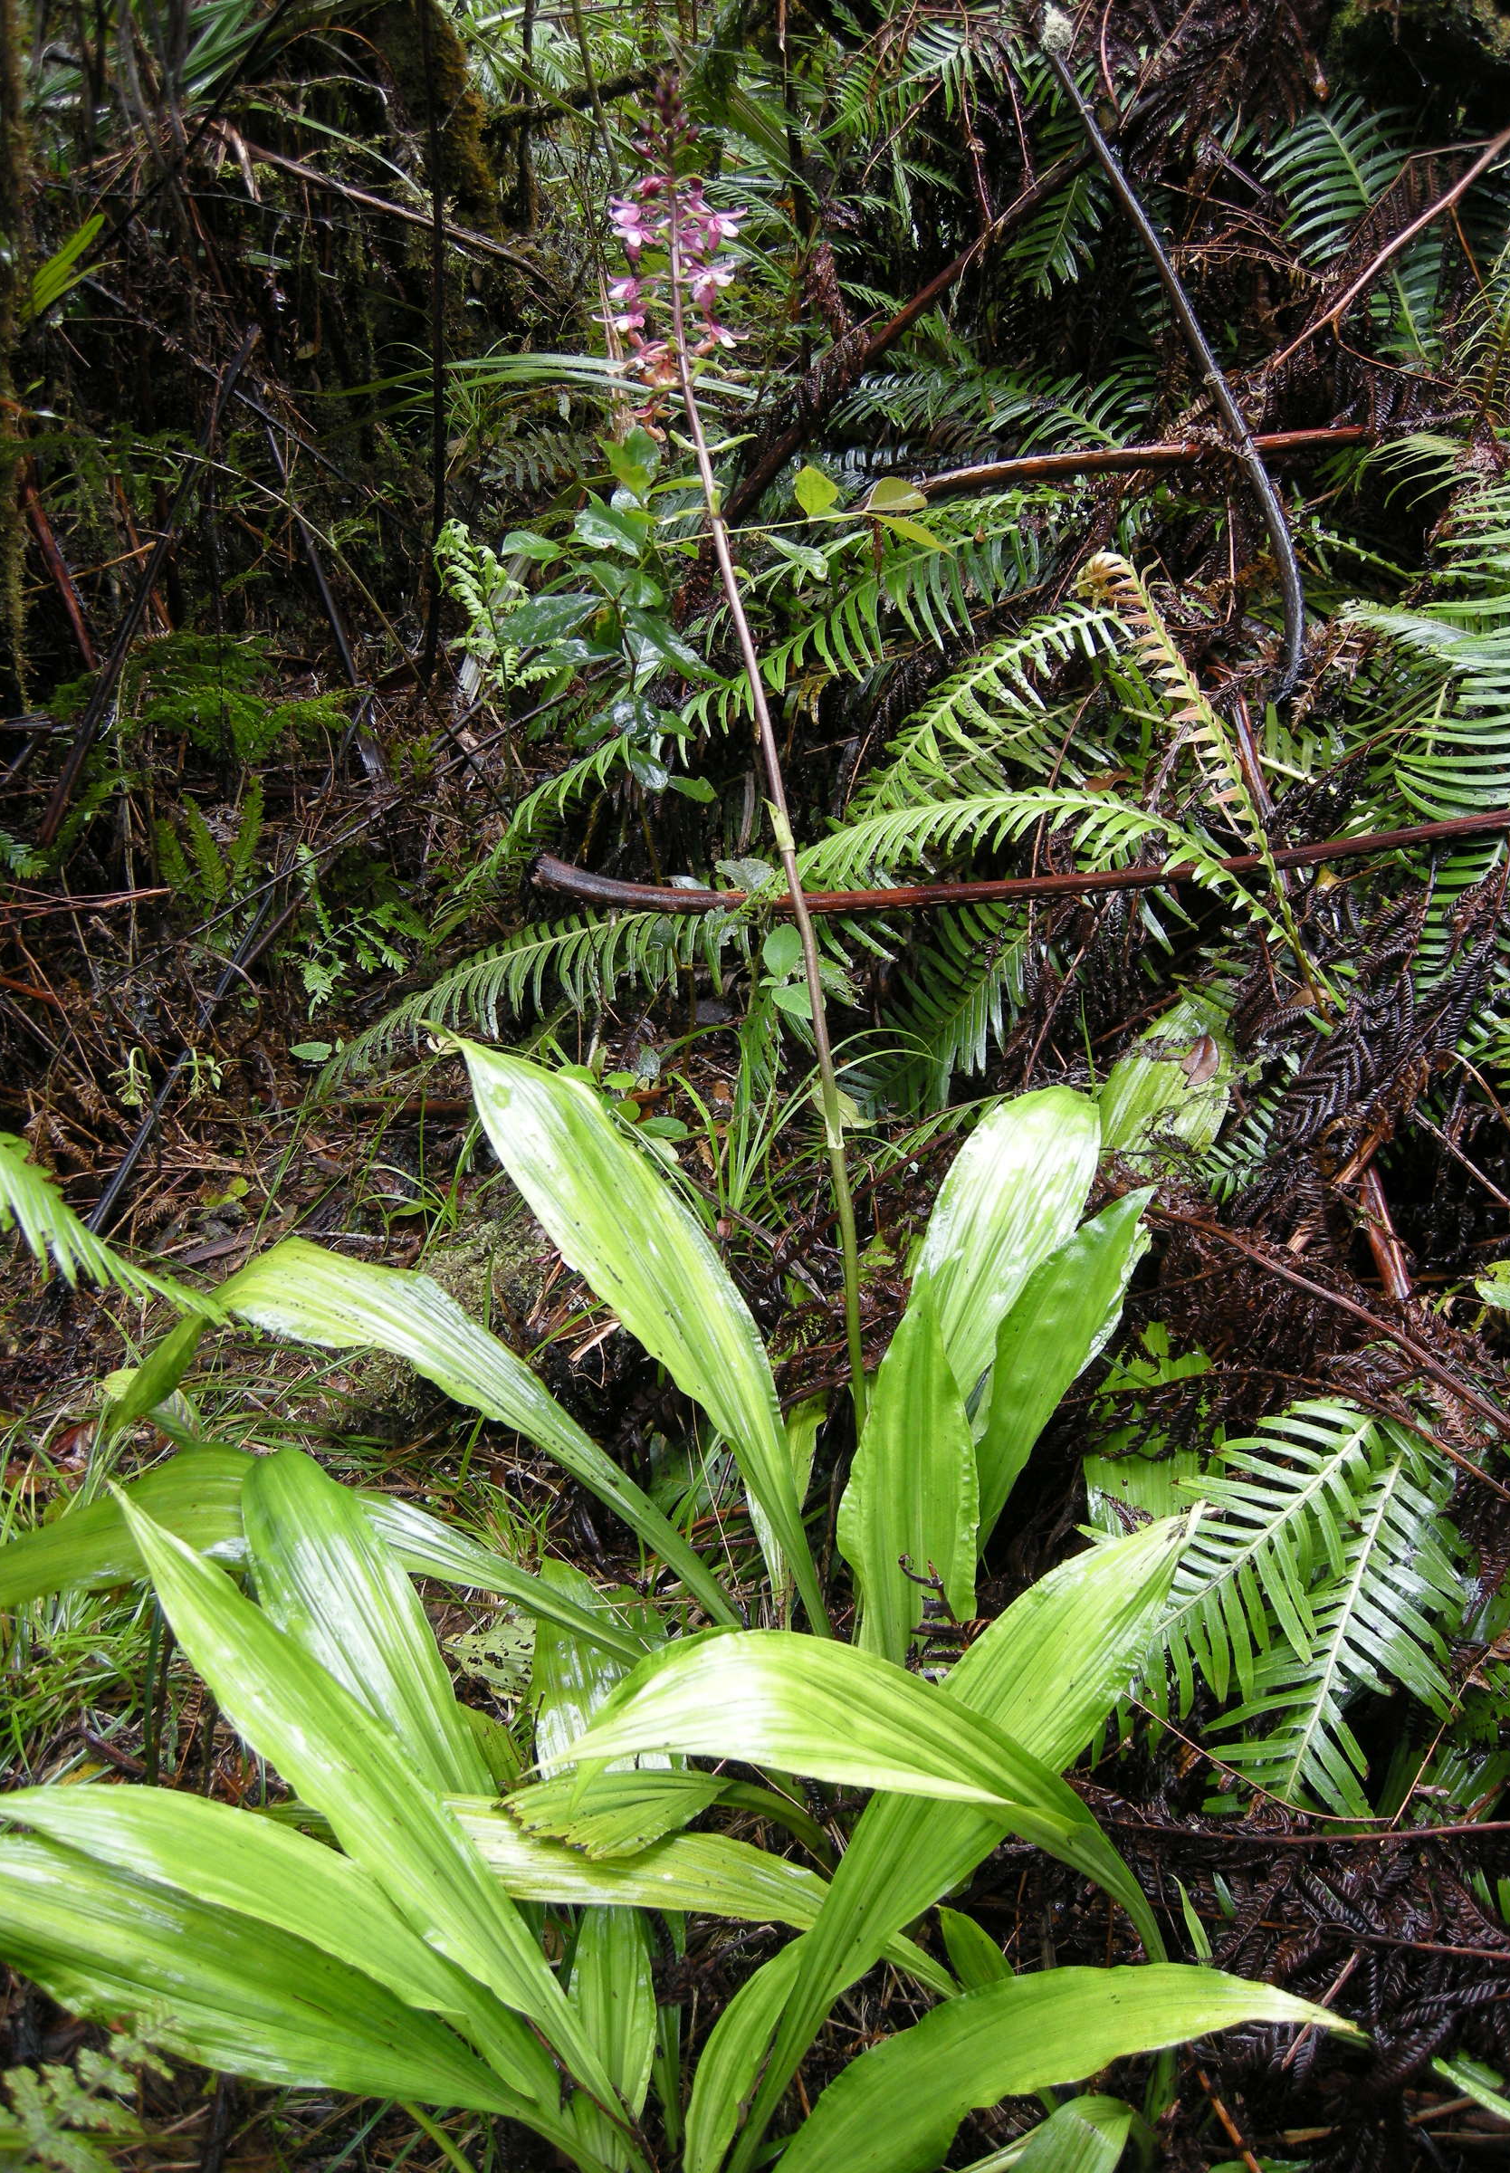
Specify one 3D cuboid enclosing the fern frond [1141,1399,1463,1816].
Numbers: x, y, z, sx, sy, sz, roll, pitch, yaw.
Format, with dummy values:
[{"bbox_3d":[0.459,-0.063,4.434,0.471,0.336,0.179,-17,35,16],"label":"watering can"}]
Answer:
[{"bbox_3d":[0.340,0.324,1.360,0.190,0.240,0.110,0,4,0],"label":"fern frond"}]

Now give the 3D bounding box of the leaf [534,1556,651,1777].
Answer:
[{"bbox_3d":[-0.095,0.354,1.290,0.085,0.030,0.198,-8,44,-12],"label":"leaf"}]

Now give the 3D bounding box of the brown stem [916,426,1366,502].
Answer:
[{"bbox_3d":[0.343,-0.555,1.950,0.410,0.030,0.035,-10,22,-9],"label":"brown stem"}]

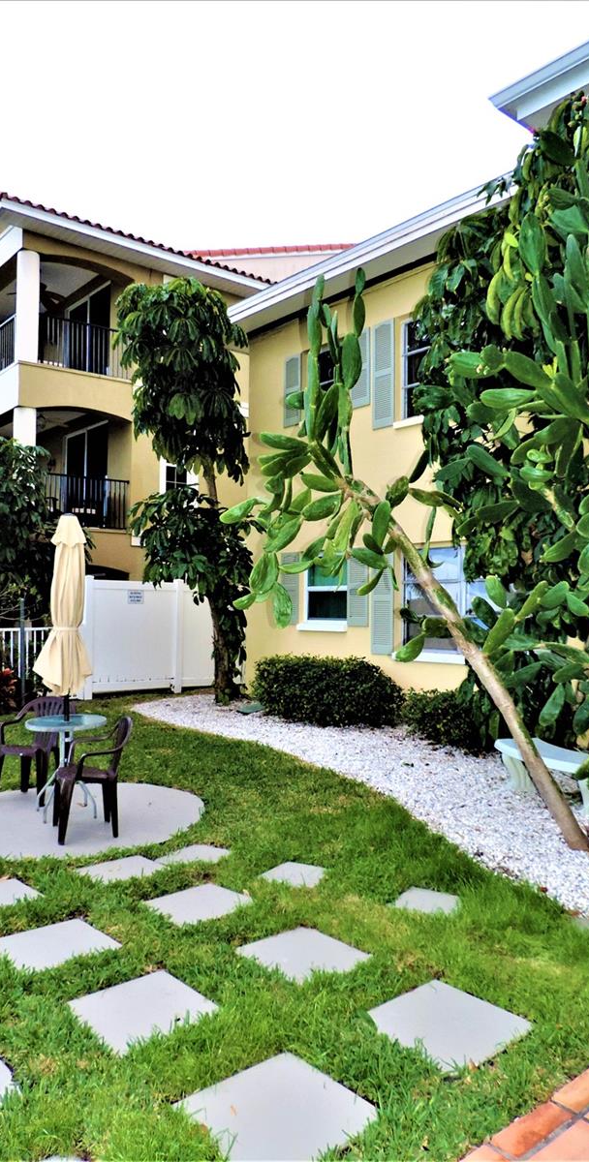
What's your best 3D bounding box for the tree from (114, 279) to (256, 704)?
[{"bbox_3d":[-1.651,-1.359,12.094,1.950,6.350,1.850,0,-2,0],"label":"tree"}]

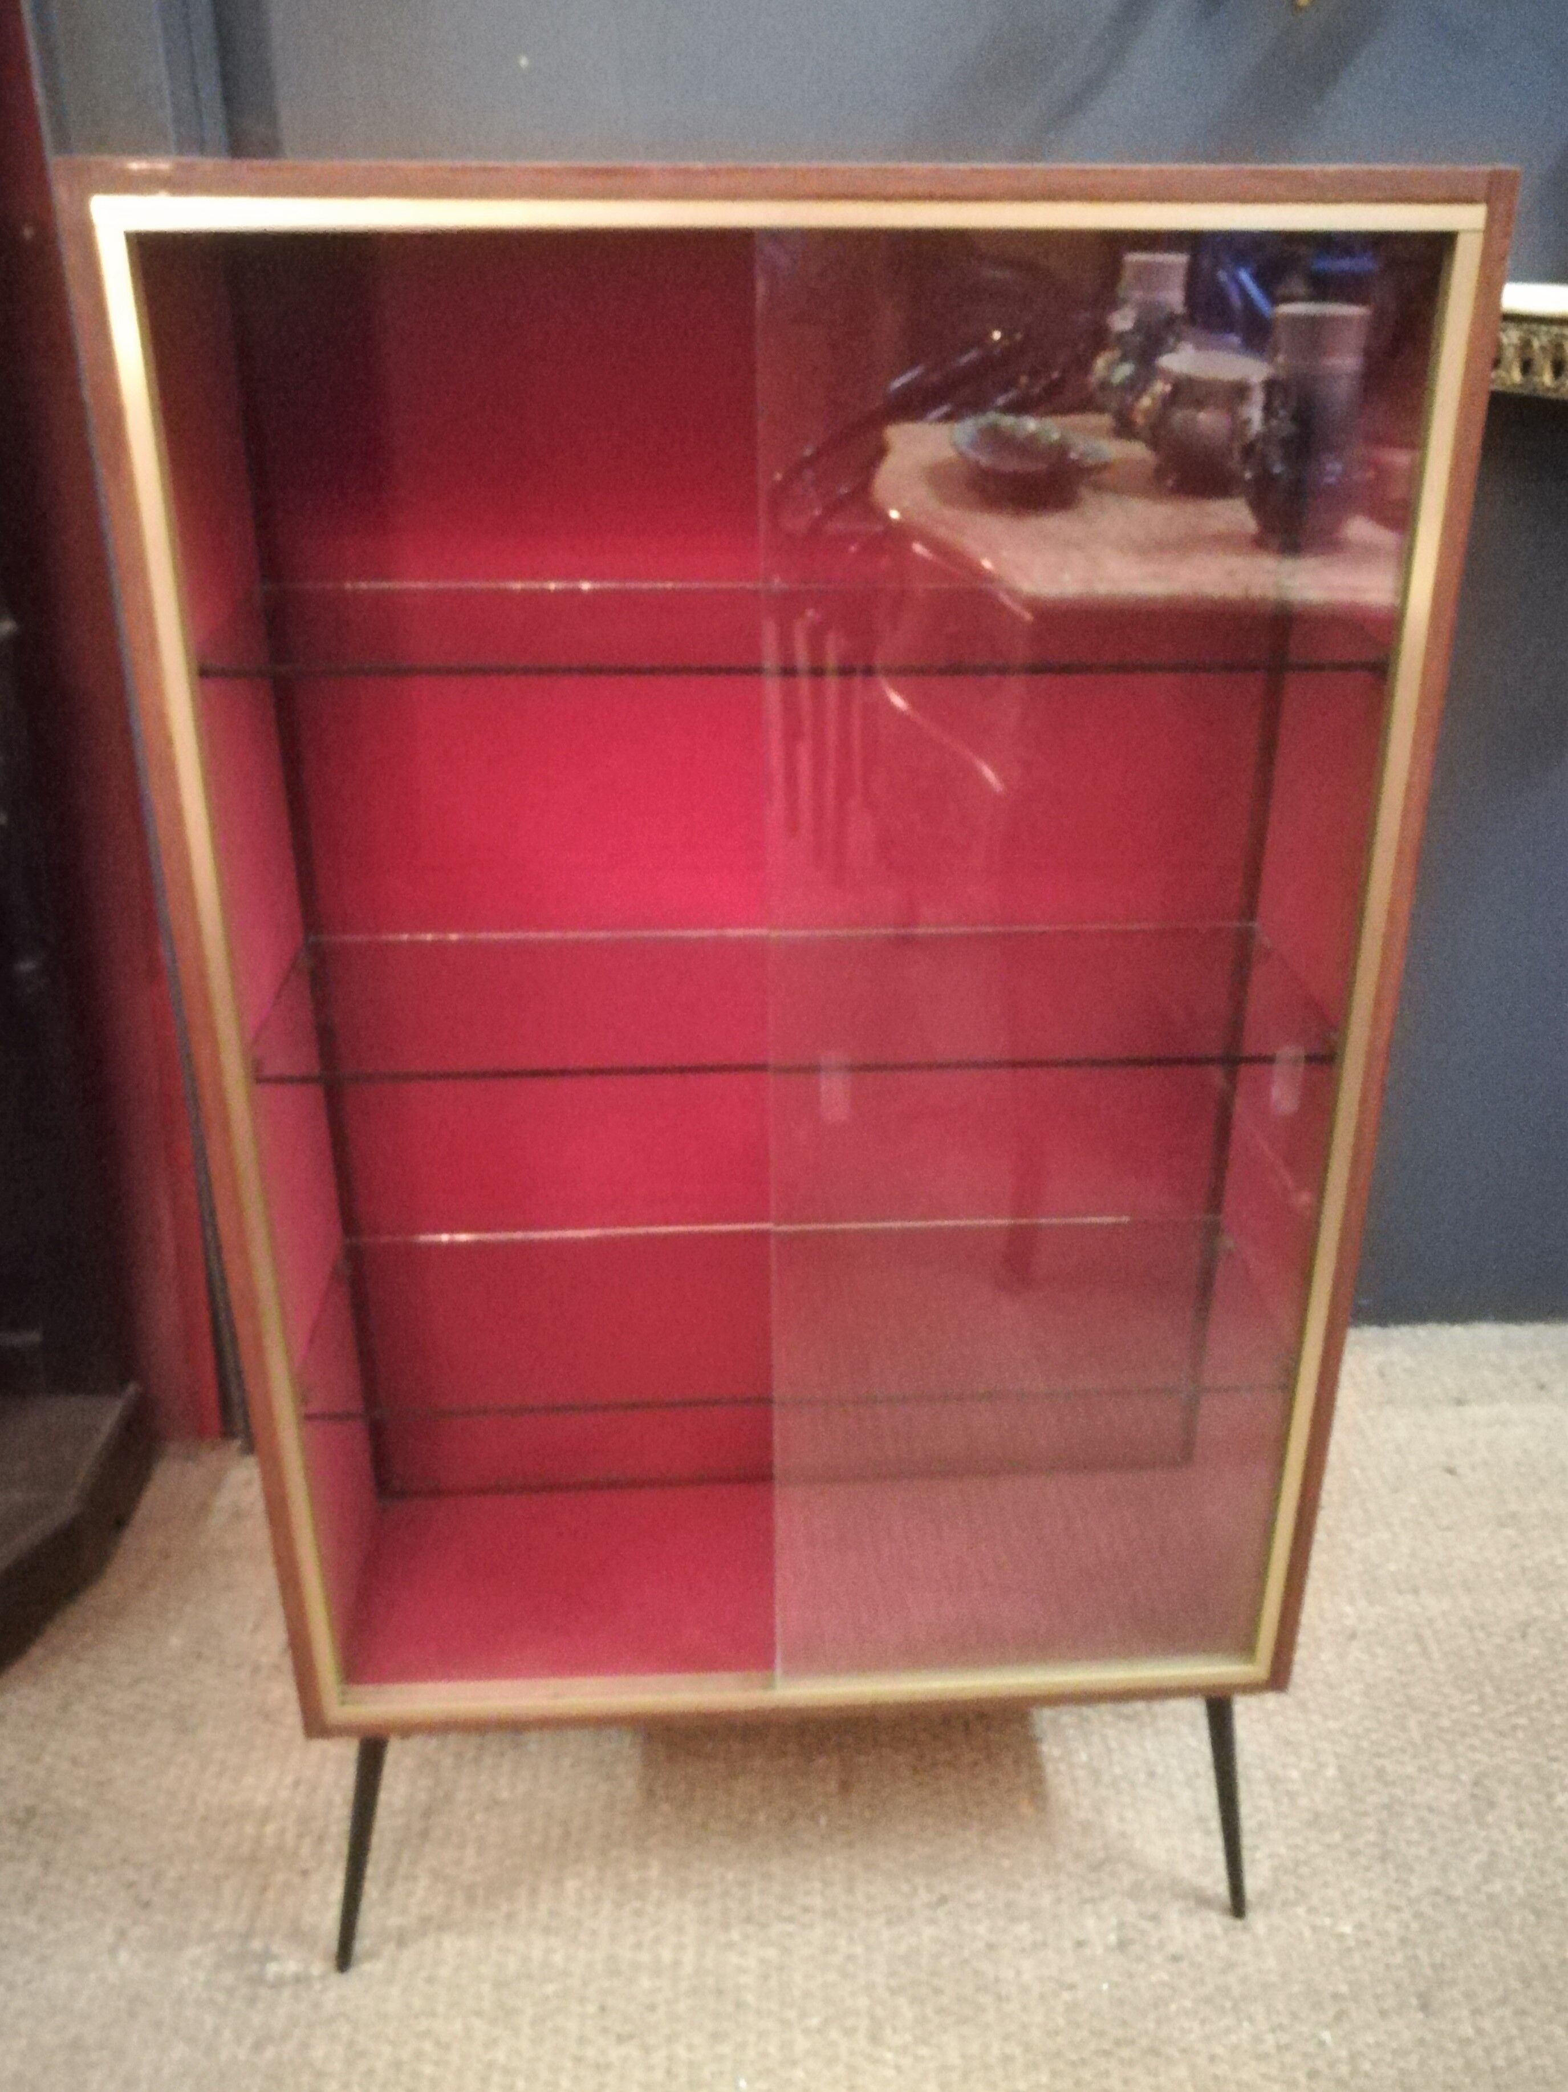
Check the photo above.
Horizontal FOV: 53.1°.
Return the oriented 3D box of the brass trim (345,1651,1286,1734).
[{"bbox_3d":[0.015,0.535,1.312,0.777,0.018,0.023,-1,22,-3],"label":"brass trim"}]

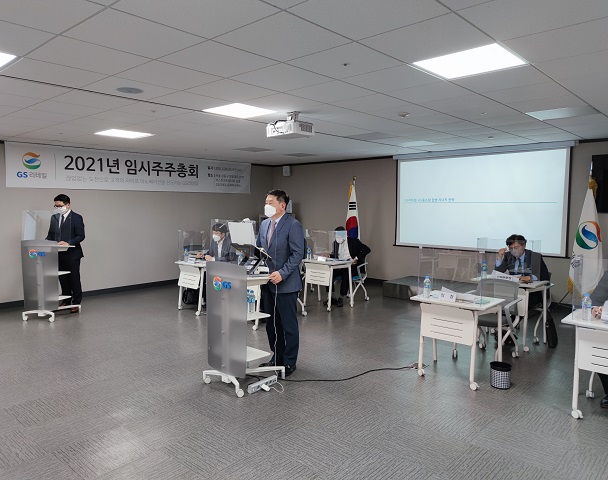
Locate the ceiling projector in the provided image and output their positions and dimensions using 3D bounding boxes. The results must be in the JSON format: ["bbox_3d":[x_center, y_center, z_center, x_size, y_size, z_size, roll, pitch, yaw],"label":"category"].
[{"bbox_3d":[-0.151,-1.226,4.766,0.400,0.240,0.265,4,6,44],"label":"ceiling projector"}]

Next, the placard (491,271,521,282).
[{"bbox_3d":[2.439,0.467,5.369,0.240,0.090,0.080,4,6,44],"label":"placard"}]

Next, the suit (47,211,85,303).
[{"bbox_3d":[-3.550,0.287,6.615,0.560,1.420,0.450,2,5,16],"label":"suit"}]

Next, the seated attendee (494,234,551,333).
[{"bbox_3d":[2.694,0.570,5.510,0.600,1.250,0.800,4,6,42],"label":"seated attendee"}]

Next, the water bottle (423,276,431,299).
[{"bbox_3d":[1.213,0.458,4.364,0.066,0.212,0.066,4,6,44],"label":"water bottle"}]

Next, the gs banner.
[{"bbox_3d":[-2.905,-1.293,8.579,0.012,0.690,4.880,4,6,44],"label":"gs banner"}]

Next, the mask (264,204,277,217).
[{"bbox_3d":[-0.322,-0.279,4.260,0.085,0.125,0.125,-4,6,-38],"label":"mask"}]

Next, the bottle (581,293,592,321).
[{"bbox_3d":[2.250,0.527,3.515,0.066,0.214,0.066,4,6,44],"label":"bottle"}]

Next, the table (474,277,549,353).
[{"bbox_3d":[2.474,0.851,5.326,0.560,0.720,0.700,-4,6,-42],"label":"table"}]

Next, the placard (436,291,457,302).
[{"bbox_3d":[1.326,0.526,4.137,0.065,0.070,0.200,-4,6,-42],"label":"placard"}]

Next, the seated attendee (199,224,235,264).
[{"bbox_3d":[-1.265,0.405,7.113,0.560,1.290,0.800,4,6,42],"label":"seated attendee"}]

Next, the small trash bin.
[{"bbox_3d":[1.772,1.208,3.993,0.190,0.215,0.190,4,6,42],"label":"small trash bin"}]

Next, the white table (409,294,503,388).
[{"bbox_3d":[1.527,0.950,4.429,0.730,0.724,0.620,4,6,44],"label":"white table"}]

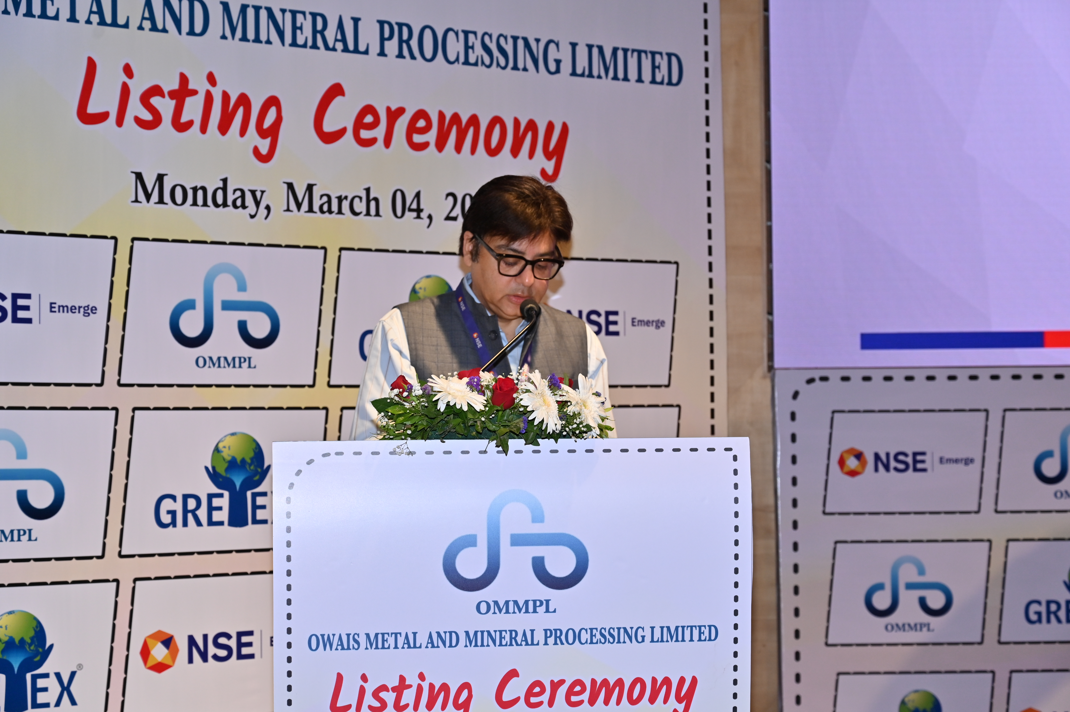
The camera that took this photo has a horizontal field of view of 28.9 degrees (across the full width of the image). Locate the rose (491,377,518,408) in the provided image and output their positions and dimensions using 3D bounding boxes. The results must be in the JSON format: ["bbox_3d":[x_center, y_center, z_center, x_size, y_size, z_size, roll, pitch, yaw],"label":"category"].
[{"bbox_3d":[-0.053,0.063,3.600,0.045,0.053,0.045,2,18,0],"label":"rose"}]

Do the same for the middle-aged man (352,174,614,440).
[{"bbox_3d":[-0.090,0.494,3.880,0.530,1.670,0.400,0,-2,-16],"label":"middle-aged man"}]

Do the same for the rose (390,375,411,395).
[{"bbox_3d":[-0.234,0.053,3.630,0.038,0.042,0.038,-23,9,10],"label":"rose"}]

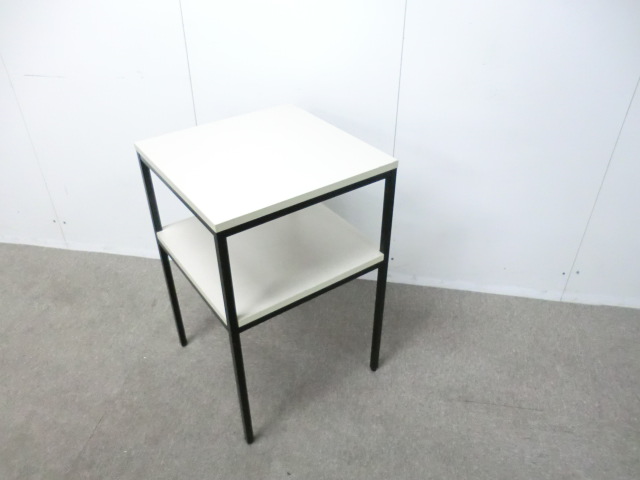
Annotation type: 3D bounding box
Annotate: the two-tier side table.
[{"bbox_3d":[-0.132,0.077,1.333,0.441,0.675,0.432,-22,40,-28],"label":"two-tier side table"}]

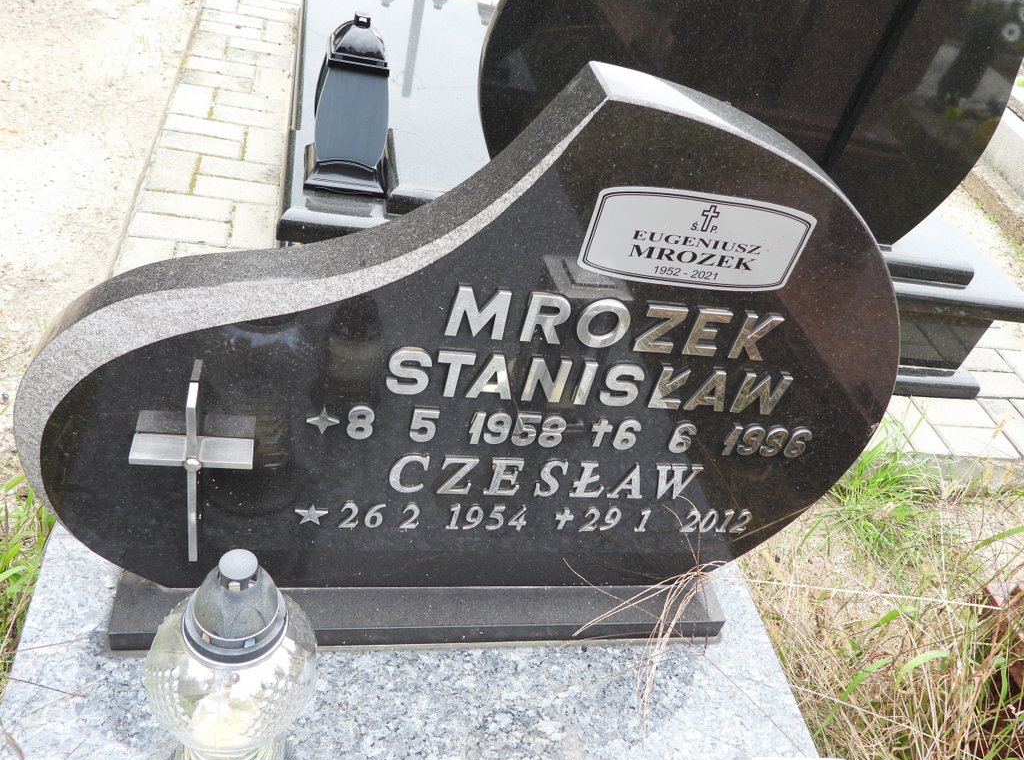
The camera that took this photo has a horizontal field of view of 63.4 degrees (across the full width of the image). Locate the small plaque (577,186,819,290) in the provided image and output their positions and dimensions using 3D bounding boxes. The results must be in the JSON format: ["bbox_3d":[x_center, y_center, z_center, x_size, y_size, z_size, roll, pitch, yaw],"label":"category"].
[{"bbox_3d":[0.158,-0.114,0.694,0.198,0.086,0.006,4,40,-15],"label":"small plaque"}]

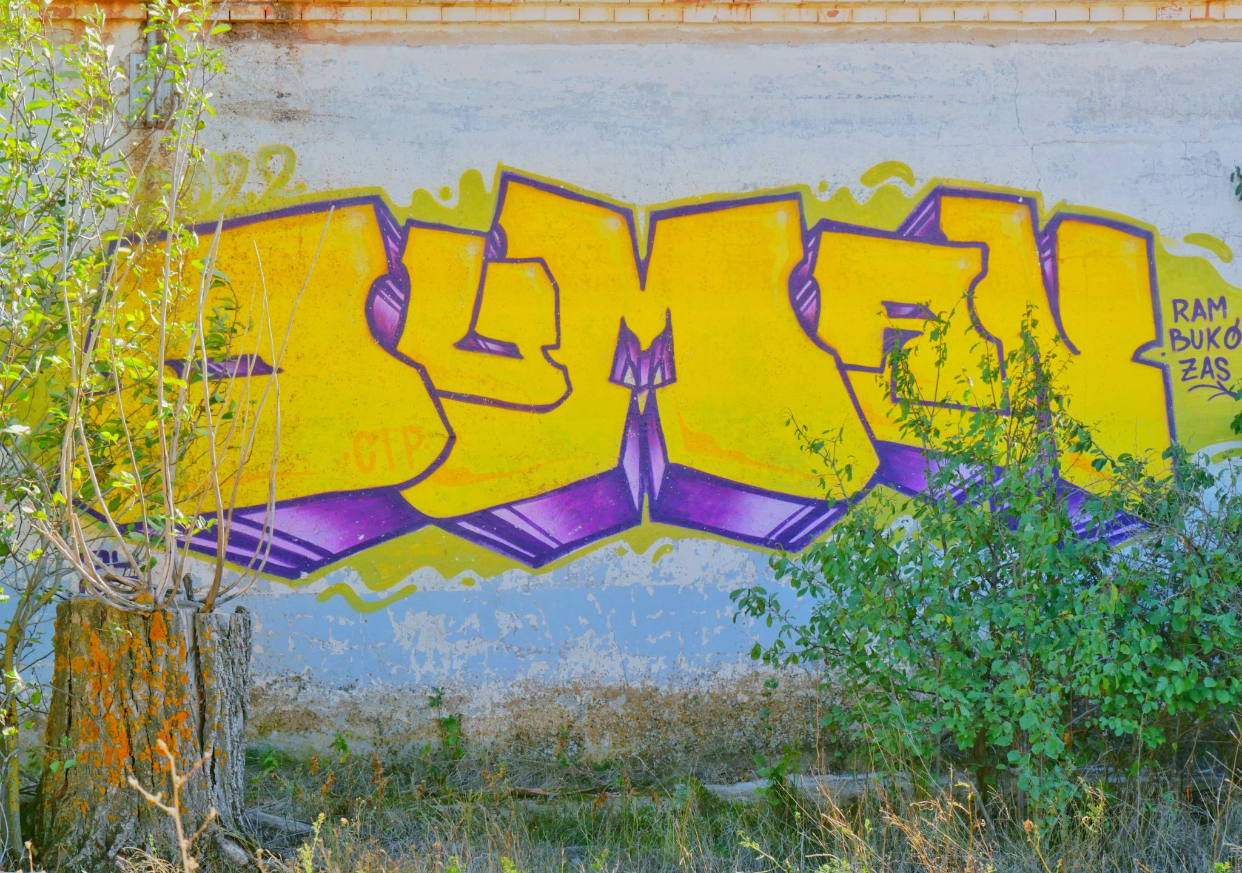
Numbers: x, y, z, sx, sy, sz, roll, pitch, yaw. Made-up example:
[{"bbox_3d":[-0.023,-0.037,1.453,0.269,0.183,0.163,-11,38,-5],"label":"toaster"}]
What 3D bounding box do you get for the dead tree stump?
[{"bbox_3d":[-1.405,0.858,9.720,0.610,0.760,0.580,0,1,-8],"label":"dead tree stump"}]

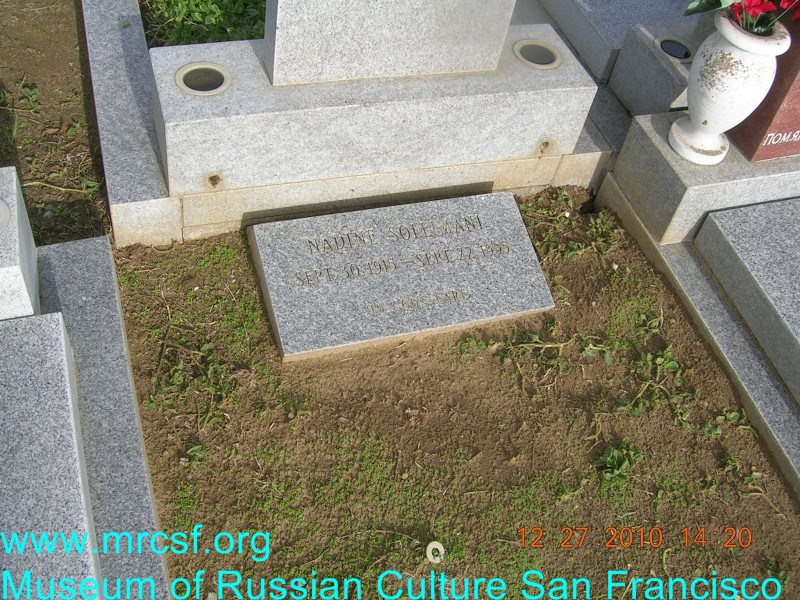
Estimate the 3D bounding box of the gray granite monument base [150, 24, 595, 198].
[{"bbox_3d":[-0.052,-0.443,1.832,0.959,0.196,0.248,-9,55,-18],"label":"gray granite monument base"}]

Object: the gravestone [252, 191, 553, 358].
[{"bbox_3d":[0.007,-0.054,1.822,0.630,0.090,0.308,-10,69,-18],"label":"gravestone"}]

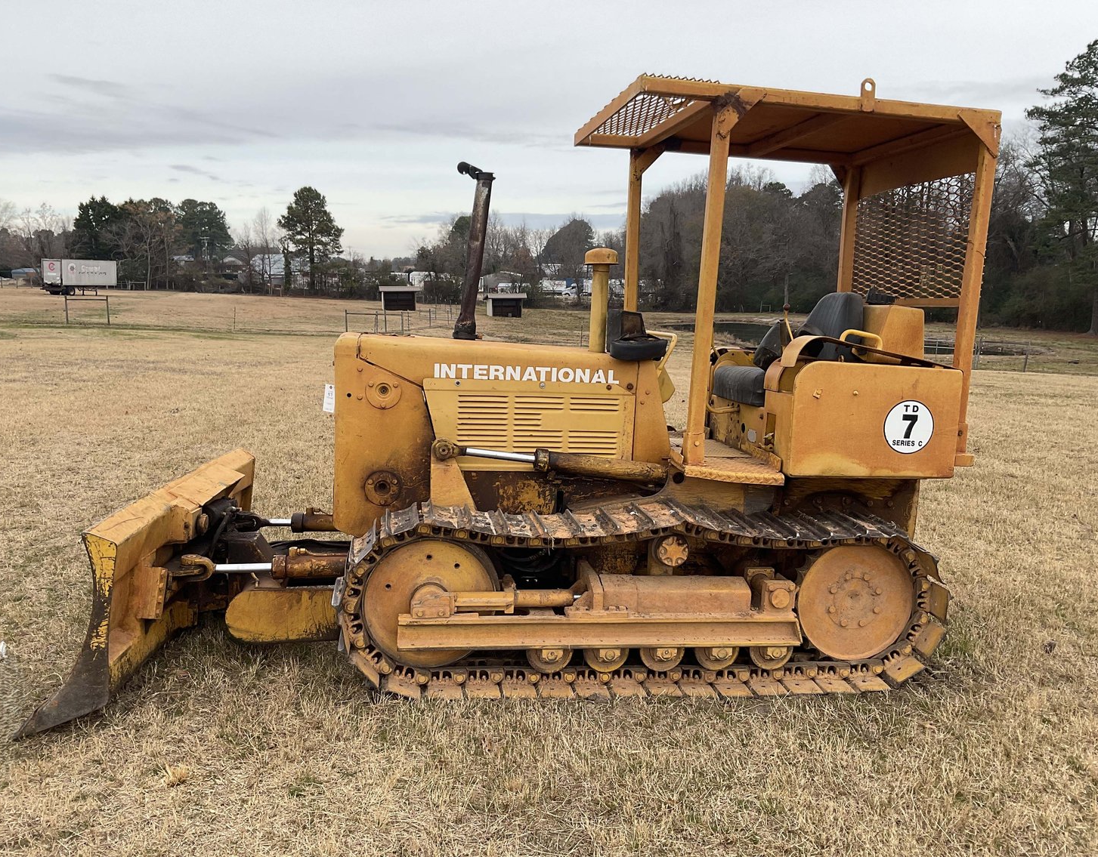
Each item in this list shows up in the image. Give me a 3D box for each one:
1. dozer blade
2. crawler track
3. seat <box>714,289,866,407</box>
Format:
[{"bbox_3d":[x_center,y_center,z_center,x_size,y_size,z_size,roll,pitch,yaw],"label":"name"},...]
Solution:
[{"bbox_3d":[-1.765,0.618,4.513,0.430,0.790,2.000,2,8,-2],"label":"dozer blade"},{"bbox_3d":[0.423,0.741,4.156,2.620,0.775,0.410,1,8,-9],"label":"crawler track"},{"bbox_3d":[1.202,-0.407,4.787,0.600,0.560,0.510,1,8,-9],"label":"seat"}]

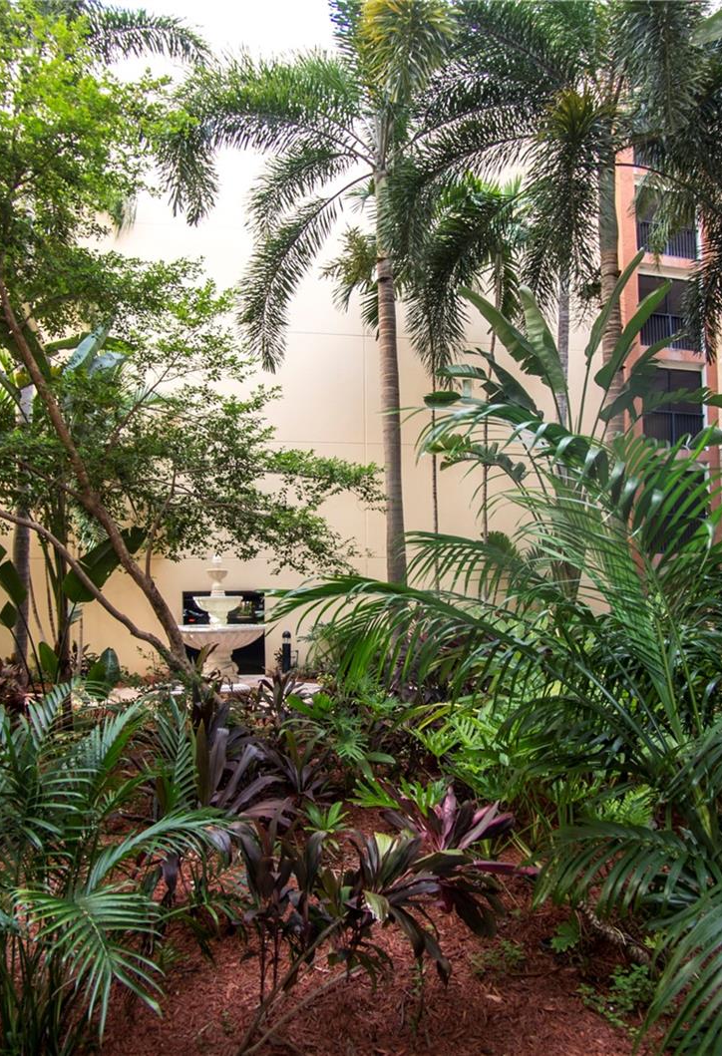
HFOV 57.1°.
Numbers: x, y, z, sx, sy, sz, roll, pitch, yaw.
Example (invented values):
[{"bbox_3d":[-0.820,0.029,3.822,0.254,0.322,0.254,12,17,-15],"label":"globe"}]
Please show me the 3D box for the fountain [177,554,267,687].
[{"bbox_3d":[-2.815,1.879,13.200,1.840,2.680,1.840,-1,-4,0],"label":"fountain"}]

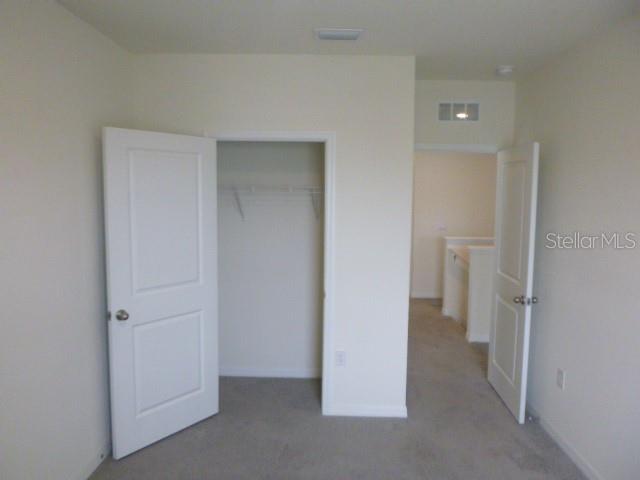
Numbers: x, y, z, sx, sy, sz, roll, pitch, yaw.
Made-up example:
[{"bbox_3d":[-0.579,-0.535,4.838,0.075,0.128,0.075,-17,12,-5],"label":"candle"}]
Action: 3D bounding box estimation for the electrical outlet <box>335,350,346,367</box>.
[{"bbox_3d":[0.158,0.898,3.486,0.073,0.117,0.015,0,5,0],"label":"electrical outlet"}]

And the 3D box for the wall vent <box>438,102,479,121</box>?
[{"bbox_3d":[1.208,-1.119,4.024,0.375,0.172,0.020,0,5,0],"label":"wall vent"}]

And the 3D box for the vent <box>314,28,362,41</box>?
[{"bbox_3d":[0.116,-1.266,2.863,0.300,0.020,0.205,0,5,0],"label":"vent"}]

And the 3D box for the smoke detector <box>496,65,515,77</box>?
[{"bbox_3d":[1.411,-1.292,3.540,0.135,0.046,0.135,0,6,0],"label":"smoke detector"}]

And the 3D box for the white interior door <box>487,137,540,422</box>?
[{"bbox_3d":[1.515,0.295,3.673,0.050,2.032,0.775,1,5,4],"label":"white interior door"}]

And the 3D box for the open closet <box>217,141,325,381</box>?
[{"bbox_3d":[-0.366,0.275,3.801,0.800,2.060,0.721,0,5,0],"label":"open closet"}]

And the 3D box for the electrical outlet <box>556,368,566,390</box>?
[{"bbox_3d":[1.672,0.968,3.212,0.015,0.118,0.074,0,5,0],"label":"electrical outlet"}]

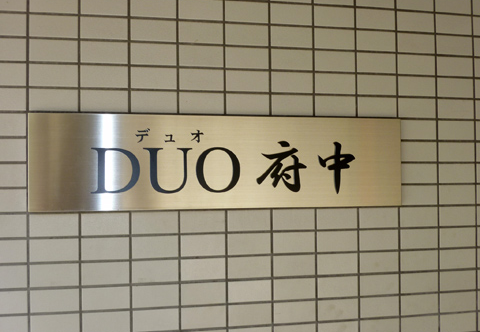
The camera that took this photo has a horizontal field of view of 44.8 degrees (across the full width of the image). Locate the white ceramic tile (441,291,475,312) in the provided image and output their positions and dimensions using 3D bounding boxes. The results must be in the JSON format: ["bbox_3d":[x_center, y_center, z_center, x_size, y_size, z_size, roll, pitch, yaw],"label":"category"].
[{"bbox_3d":[0.508,0.316,1.358,0.095,0.045,0.008,0,-2,-13],"label":"white ceramic tile"}]

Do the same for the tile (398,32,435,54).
[{"bbox_3d":[0.406,-0.283,1.349,0.095,0.045,0.008,0,-2,-13],"label":"tile"}]

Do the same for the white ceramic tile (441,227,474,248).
[{"bbox_3d":[0.507,0.166,1.359,0.095,0.045,0.008,0,-2,-13],"label":"white ceramic tile"}]

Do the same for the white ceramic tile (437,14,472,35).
[{"bbox_3d":[0.503,-0.334,1.372,0.095,0.045,0.008,0,-2,-13],"label":"white ceramic tile"}]

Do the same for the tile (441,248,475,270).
[{"bbox_3d":[0.508,0.216,1.359,0.095,0.045,0.008,0,-1,-13],"label":"tile"}]

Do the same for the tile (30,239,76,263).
[{"bbox_3d":[-0.371,0.169,1.163,0.095,0.045,0.008,0,-1,-13],"label":"tile"}]

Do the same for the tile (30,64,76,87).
[{"bbox_3d":[-0.374,-0.182,1.172,0.095,0.045,0.008,0,-2,-13],"label":"tile"}]

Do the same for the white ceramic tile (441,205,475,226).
[{"bbox_3d":[0.506,0.116,1.363,0.095,0.045,0.008,0,-2,-13],"label":"white ceramic tile"}]

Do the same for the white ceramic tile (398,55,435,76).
[{"bbox_3d":[0.406,-0.234,1.347,0.095,0.045,0.008,0,-2,-13],"label":"white ceramic tile"}]

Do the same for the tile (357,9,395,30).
[{"bbox_3d":[0.307,-0.333,1.329,0.095,0.045,0.008,0,-2,-13],"label":"tile"}]

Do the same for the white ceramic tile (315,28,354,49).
[{"bbox_3d":[0.210,-0.283,1.306,0.095,0.045,0.008,0,-1,-13],"label":"white ceramic tile"}]

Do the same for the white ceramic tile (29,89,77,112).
[{"bbox_3d":[-0.374,-0.132,1.171,0.095,0.045,0.008,0,-2,-13],"label":"white ceramic tile"}]

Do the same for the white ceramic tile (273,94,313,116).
[{"bbox_3d":[0.114,-0.133,1.281,0.095,0.045,0.008,0,-1,-13],"label":"white ceramic tile"}]

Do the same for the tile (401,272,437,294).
[{"bbox_3d":[0.410,0.266,1.337,0.095,0.045,0.008,0,-1,-13],"label":"tile"}]

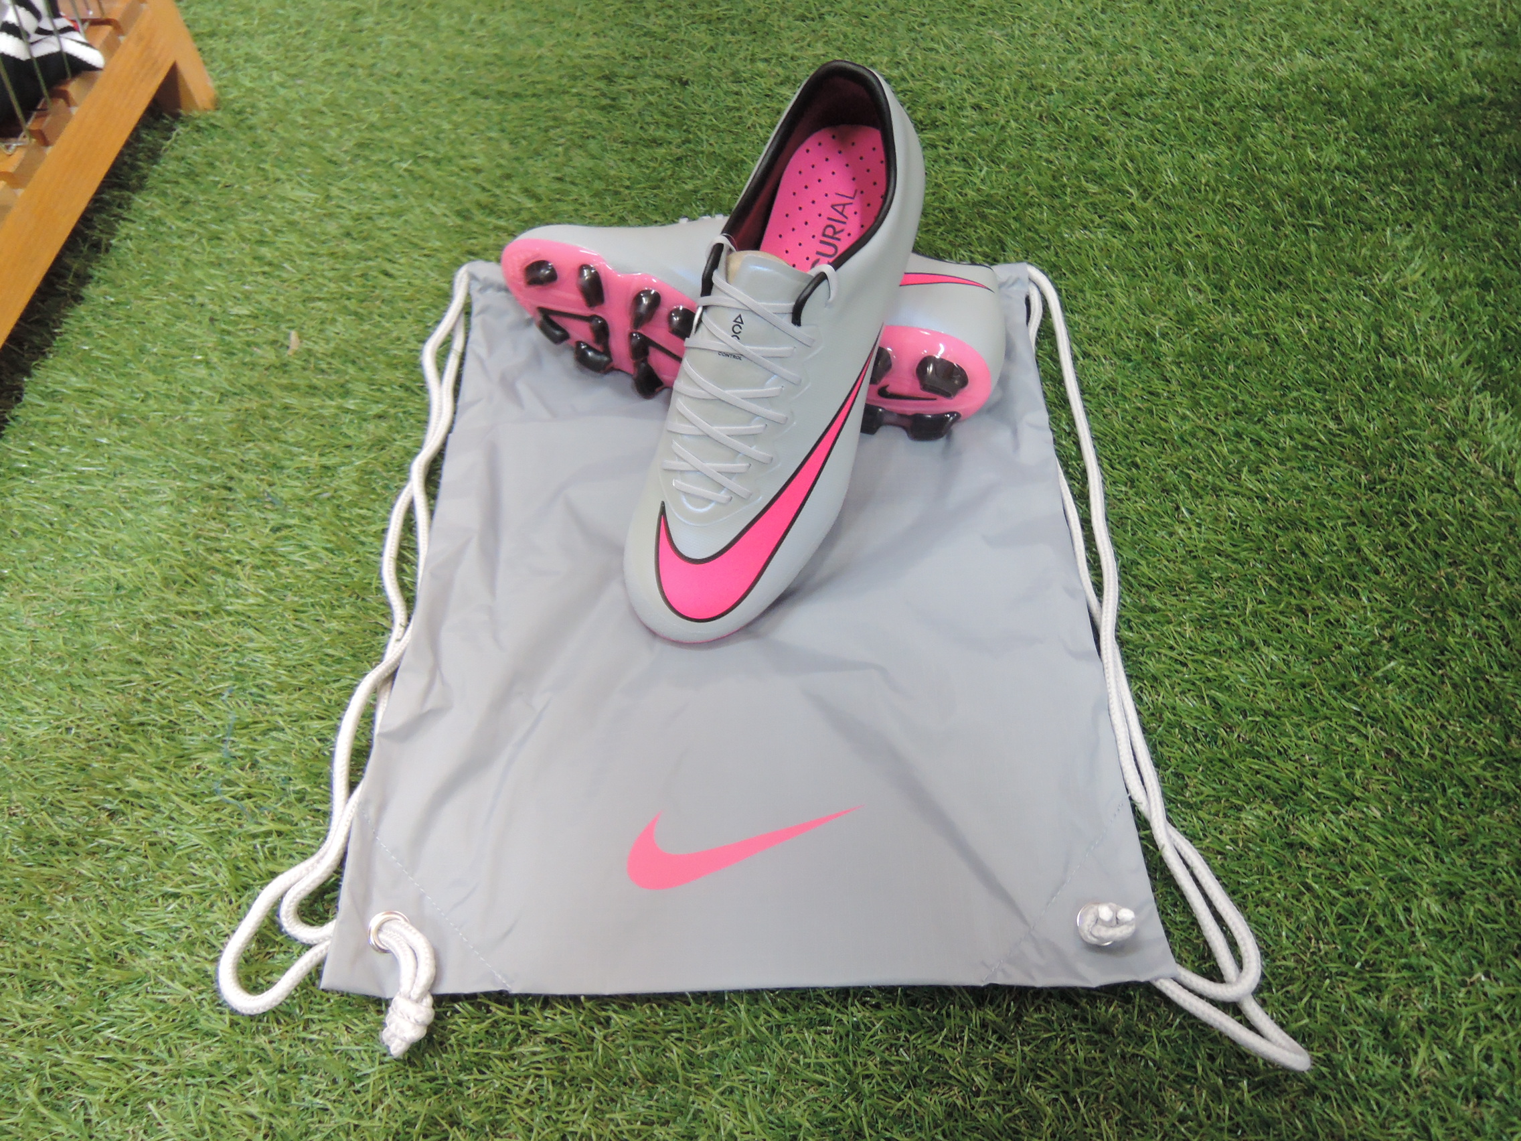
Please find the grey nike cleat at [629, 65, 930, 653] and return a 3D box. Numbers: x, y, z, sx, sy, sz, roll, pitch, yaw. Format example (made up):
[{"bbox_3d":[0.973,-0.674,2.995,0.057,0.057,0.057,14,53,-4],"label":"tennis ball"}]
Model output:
[{"bbox_3d":[0.004,-0.097,0.500,0.097,0.103,0.282,18,85,17],"label":"grey nike cleat"}]

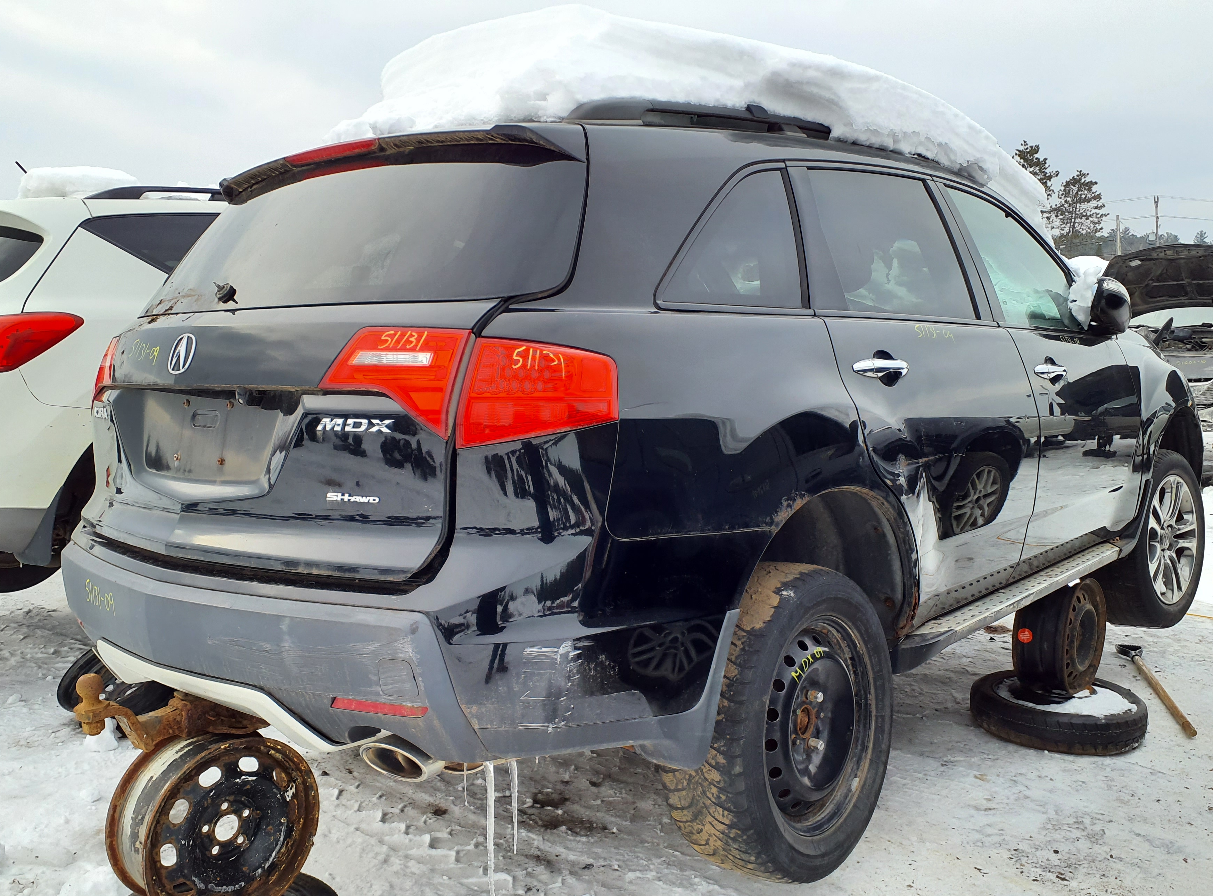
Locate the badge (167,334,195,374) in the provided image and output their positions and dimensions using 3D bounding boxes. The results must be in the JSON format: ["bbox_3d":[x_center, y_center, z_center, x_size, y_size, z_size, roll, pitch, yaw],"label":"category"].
[{"bbox_3d":[-0.881,-0.194,2.184,0.095,0.089,0.010,3,-13,41],"label":"badge"}]

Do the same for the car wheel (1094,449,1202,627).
[{"bbox_3d":[2.263,0.379,4.439,0.735,0.735,0.255,-5,3,-42],"label":"car wheel"}]

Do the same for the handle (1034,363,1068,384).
[{"bbox_3d":[1.369,-0.237,3.241,0.045,0.048,0.250,4,7,41],"label":"handle"}]

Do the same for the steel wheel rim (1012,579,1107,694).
[{"bbox_3d":[1.778,0.724,4.130,0.188,0.464,0.464,6,8,43],"label":"steel wheel rim"}]

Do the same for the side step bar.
[{"bbox_3d":[1.339,0.458,3.331,0.140,0.085,1.760,4,7,41],"label":"side step bar"}]

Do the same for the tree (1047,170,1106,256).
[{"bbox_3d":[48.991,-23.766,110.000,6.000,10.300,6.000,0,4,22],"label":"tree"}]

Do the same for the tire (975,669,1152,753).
[{"bbox_3d":[1.693,0.985,3.970,0.615,0.155,0.615,1,5,23],"label":"tire"}]

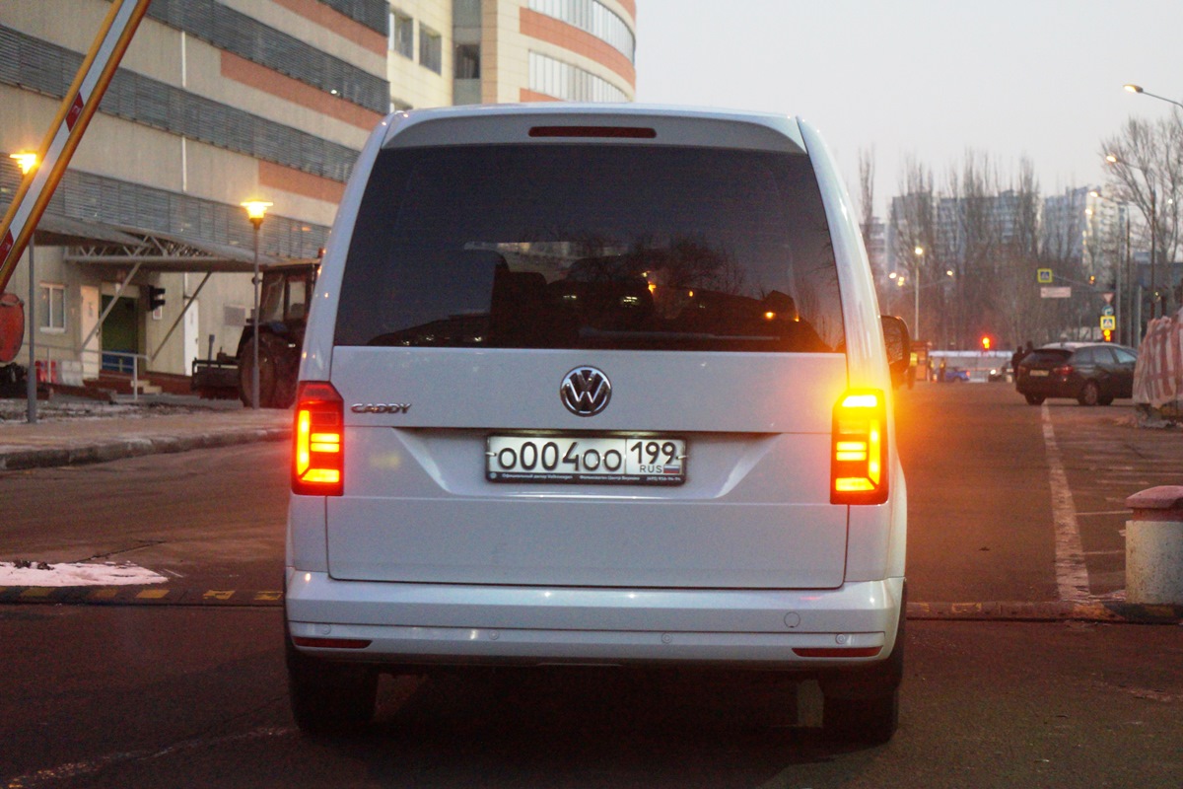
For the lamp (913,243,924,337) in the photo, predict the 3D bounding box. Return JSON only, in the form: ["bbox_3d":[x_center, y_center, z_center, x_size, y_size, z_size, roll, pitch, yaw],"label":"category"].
[{"bbox_3d":[21.312,-5.368,180.000,0.600,8.400,0.700,0,1,-18],"label":"lamp"}]

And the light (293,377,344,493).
[{"bbox_3d":[-0.742,0.118,7.450,0.150,0.310,0.140,1,1,3],"label":"light"}]

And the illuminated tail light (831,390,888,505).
[{"bbox_3d":[0.716,0.141,7.370,0.153,0.310,0.140,1,1,3],"label":"illuminated tail light"}]

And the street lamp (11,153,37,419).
[{"bbox_3d":[-8.325,-1.589,41.000,0.560,4.020,0.560,0,1,0],"label":"street lamp"}]

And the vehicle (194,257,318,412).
[{"bbox_3d":[-5.420,-1.130,52.850,2.050,2.820,5.200,0,1,-40],"label":"vehicle"}]

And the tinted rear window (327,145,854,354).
[{"bbox_3d":[0.000,-0.400,7.480,1.370,0.590,0.100,1,-16,3],"label":"tinted rear window"}]

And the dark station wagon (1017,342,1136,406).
[{"bbox_3d":[12.220,-0.490,66.900,4.420,1.550,1.780,-1,1,-45],"label":"dark station wagon"}]

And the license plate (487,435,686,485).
[{"bbox_3d":[-0.012,0.174,7.320,0.530,0.130,0.020,1,1,3],"label":"license plate"}]

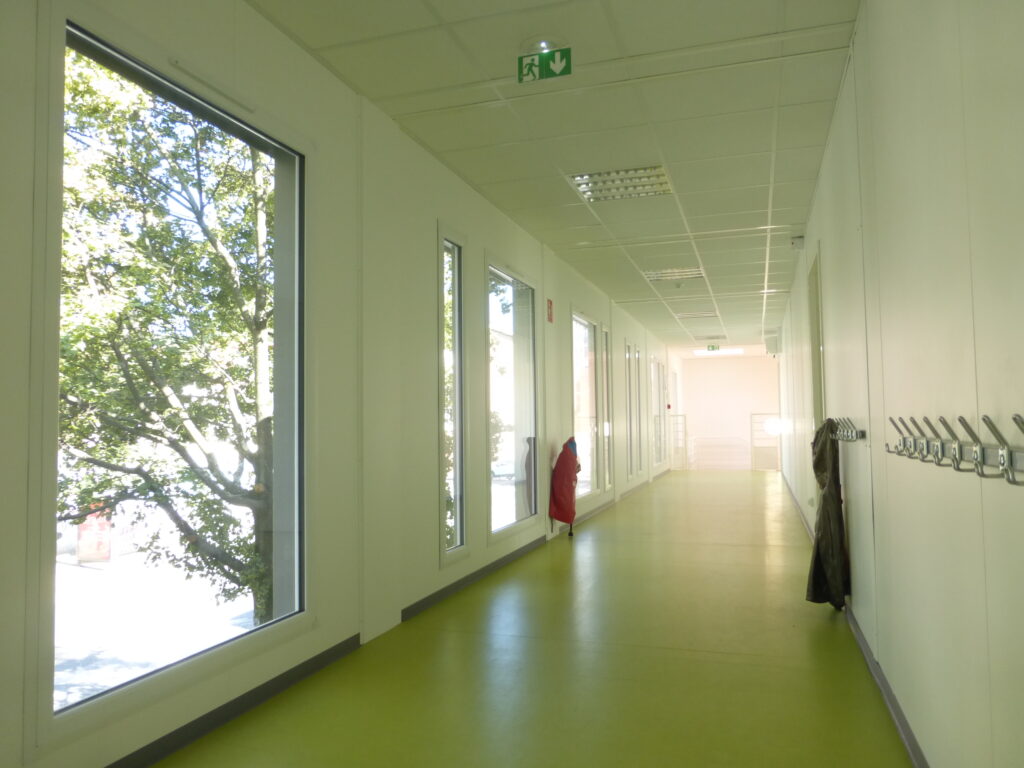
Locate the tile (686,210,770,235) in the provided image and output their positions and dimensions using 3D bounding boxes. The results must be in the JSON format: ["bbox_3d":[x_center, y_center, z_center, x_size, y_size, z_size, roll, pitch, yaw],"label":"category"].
[{"bbox_3d":[1.651,-1.236,5.423,0.601,0.020,0.475,-1,-3,19],"label":"tile"}]

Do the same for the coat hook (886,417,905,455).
[{"bbox_3d":[1.076,0.144,1.993,0.051,0.105,0.030,-1,-3,19],"label":"coat hook"}]

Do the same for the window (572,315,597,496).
[{"bbox_3d":[0.745,0.236,7.357,0.080,1.793,1.058,-1,-3,19],"label":"window"}]

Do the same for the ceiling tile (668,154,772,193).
[{"bbox_3d":[1.280,-1.293,4.354,0.601,0.020,0.595,-1,-3,19],"label":"ceiling tile"}]

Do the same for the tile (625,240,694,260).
[{"bbox_3d":[1.314,-1.190,6.292,0.600,0.020,0.505,-1,-3,19],"label":"tile"}]

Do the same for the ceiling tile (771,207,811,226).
[{"bbox_3d":[2.054,-1.240,5.259,0.259,0.020,0.464,-1,-3,19],"label":"ceiling tile"}]

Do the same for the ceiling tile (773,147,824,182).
[{"bbox_3d":[1.686,-1.291,4.193,0.259,0.020,0.604,-1,-3,19],"label":"ceiling tile"}]

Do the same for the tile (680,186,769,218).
[{"bbox_3d":[1.473,-1.261,4.910,0.601,0.020,0.580,-1,-3,19],"label":"tile"}]

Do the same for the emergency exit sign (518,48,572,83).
[{"bbox_3d":[0.129,-1.240,2.769,0.209,0.103,0.015,-1,-3,19],"label":"emergency exit sign"}]

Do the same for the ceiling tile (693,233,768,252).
[{"bbox_3d":[1.882,-1.205,6.097,0.601,0.020,0.505,-1,-3,19],"label":"ceiling tile"}]

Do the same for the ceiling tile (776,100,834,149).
[{"bbox_3d":[1.495,-1.325,3.637,0.271,0.020,0.615,-1,-3,19],"label":"ceiling tile"}]

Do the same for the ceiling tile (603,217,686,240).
[{"bbox_3d":[1.082,-1.215,5.594,0.588,0.020,0.478,-1,-3,19],"label":"ceiling tile"}]

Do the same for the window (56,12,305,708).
[{"bbox_3d":[-1.006,-0.033,2.293,0.080,1.783,1.043,-1,-3,19],"label":"window"}]

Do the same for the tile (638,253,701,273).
[{"bbox_3d":[1.493,-1.166,6.812,0.600,0.020,0.595,-1,-3,19],"label":"tile"}]

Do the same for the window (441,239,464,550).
[{"bbox_3d":[-0.369,0.064,4.226,0.060,1.825,0.320,-1,-3,19],"label":"window"}]

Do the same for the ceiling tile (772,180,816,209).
[{"bbox_3d":[1.890,-1.273,4.773,0.277,0.020,0.598,-1,-3,19],"label":"ceiling tile"}]

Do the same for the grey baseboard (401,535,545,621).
[{"bbox_3d":[-0.133,1.225,4.722,0.012,0.064,2.545,-1,-3,19],"label":"grey baseboard"}]

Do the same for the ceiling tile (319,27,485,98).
[{"bbox_3d":[-0.455,-1.336,2.966,0.584,0.020,0.446,-1,-3,19],"label":"ceiling tile"}]

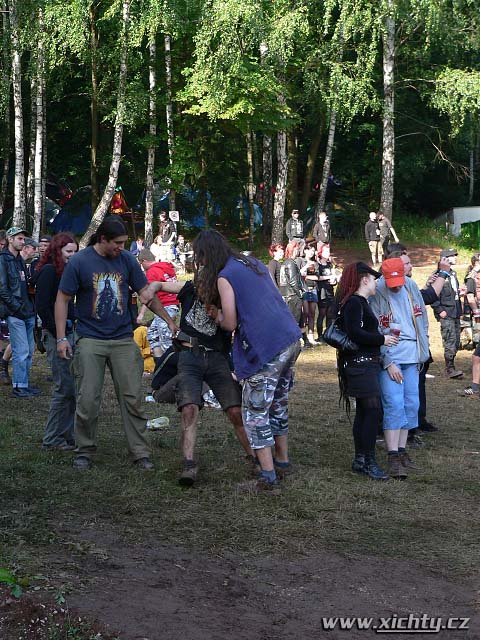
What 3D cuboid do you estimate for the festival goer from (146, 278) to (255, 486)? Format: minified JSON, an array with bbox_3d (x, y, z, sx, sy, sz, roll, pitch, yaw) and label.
[{"bbox_3d":[-0.250,0.373,7.850,0.750,1.507,0.550,0,3,3],"label":"festival goer"}]

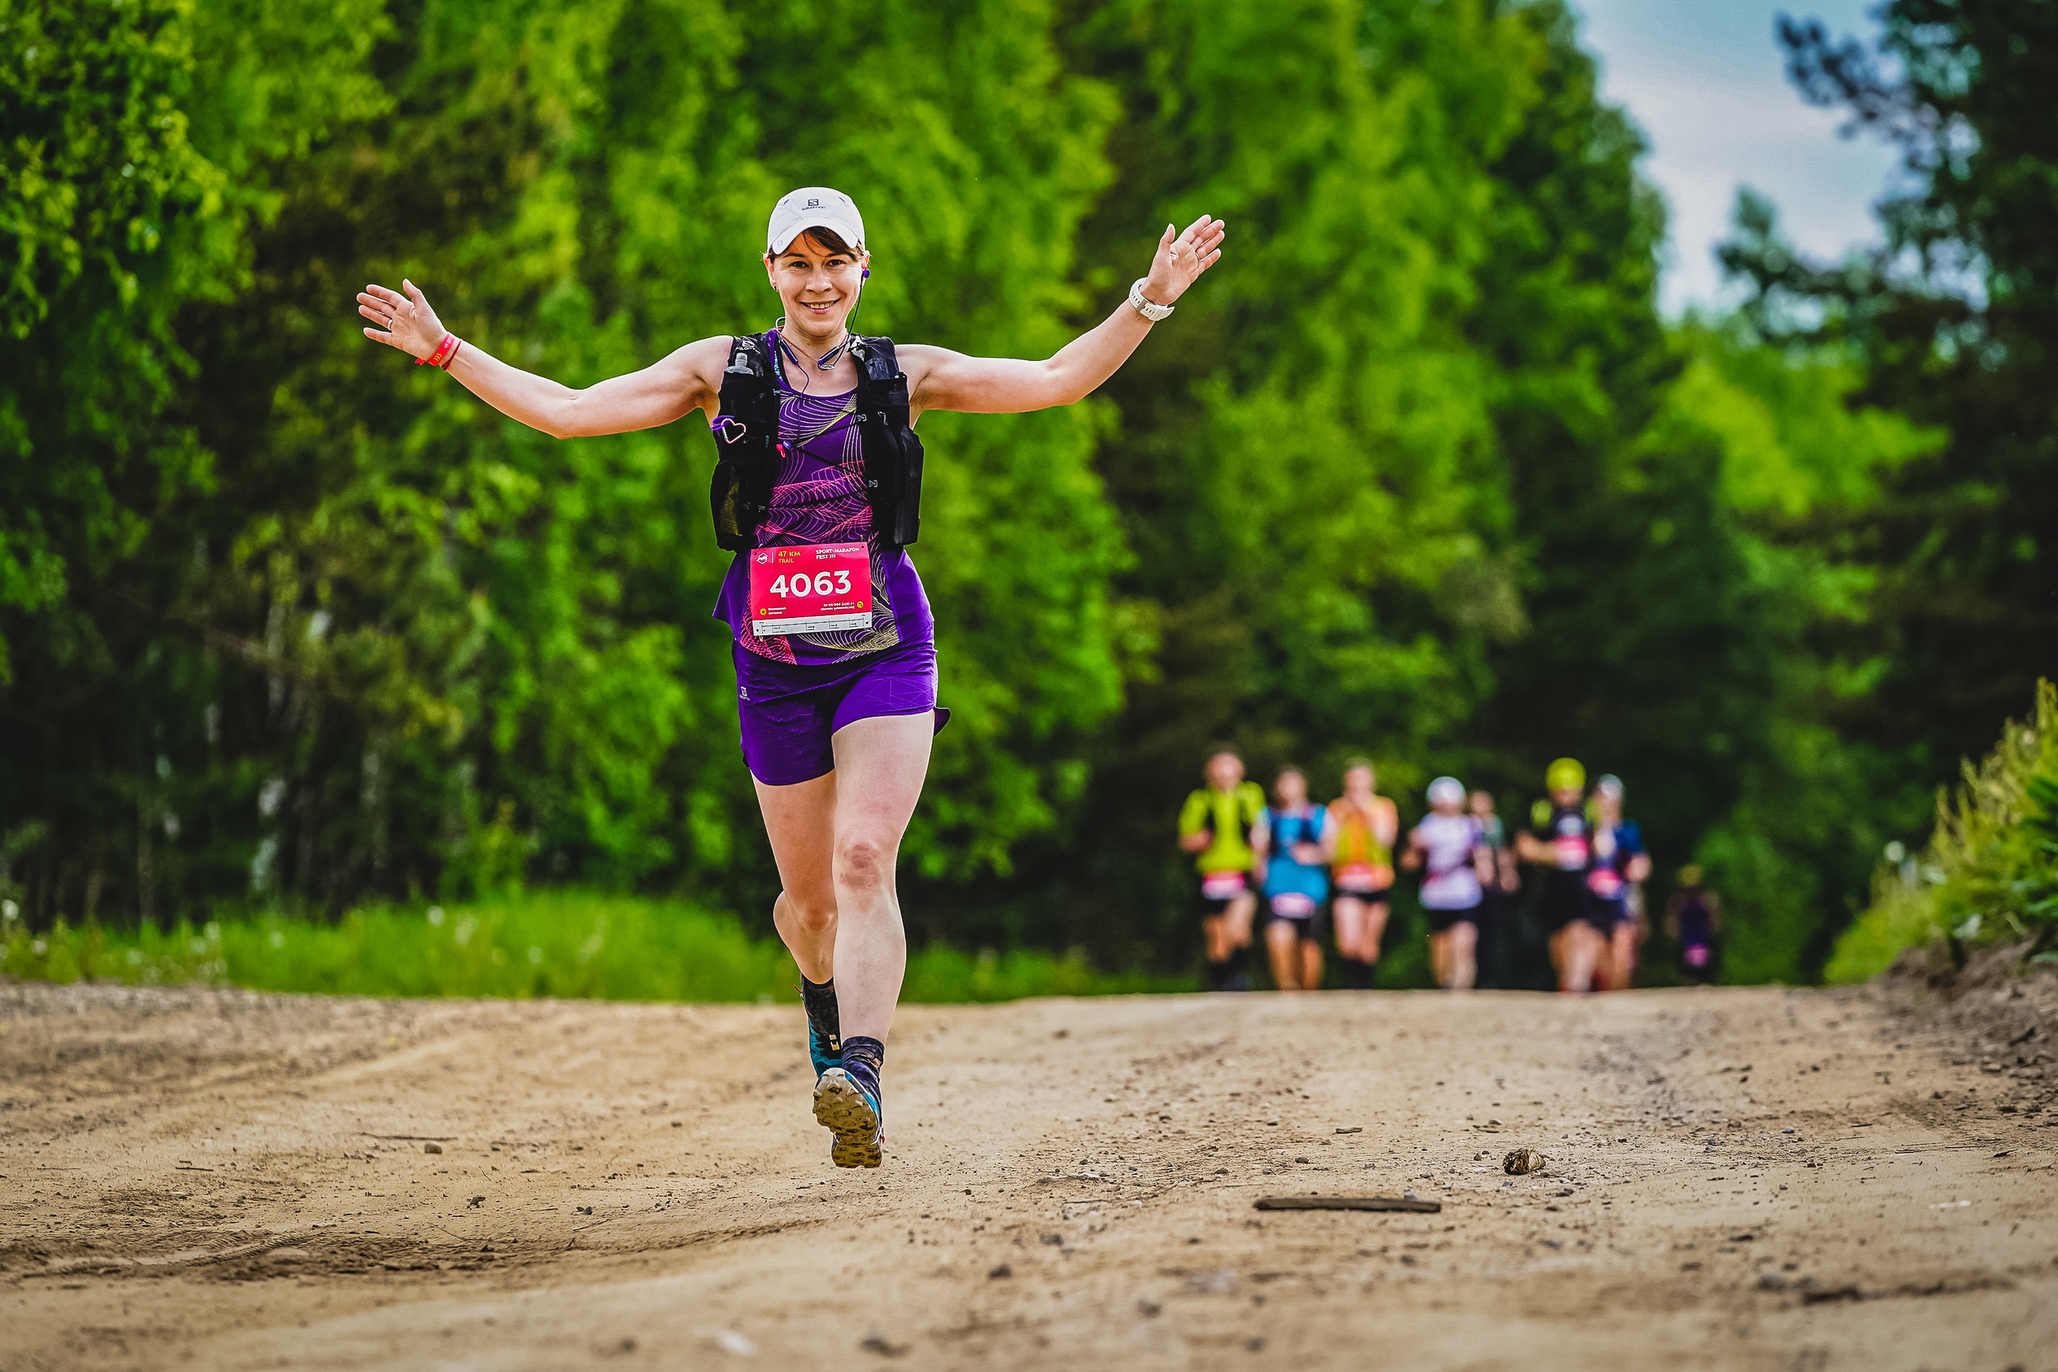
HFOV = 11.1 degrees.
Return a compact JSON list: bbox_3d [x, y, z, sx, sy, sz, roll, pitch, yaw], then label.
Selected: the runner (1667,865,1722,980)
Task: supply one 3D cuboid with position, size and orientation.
[{"bbox_3d":[5.800,2.420,92.500,0.520,1.710,0.550,0,-1,2],"label":"runner"}]

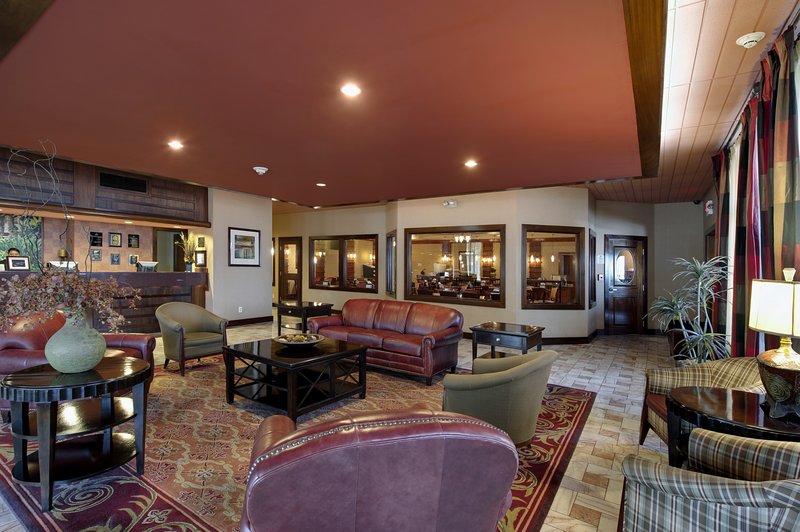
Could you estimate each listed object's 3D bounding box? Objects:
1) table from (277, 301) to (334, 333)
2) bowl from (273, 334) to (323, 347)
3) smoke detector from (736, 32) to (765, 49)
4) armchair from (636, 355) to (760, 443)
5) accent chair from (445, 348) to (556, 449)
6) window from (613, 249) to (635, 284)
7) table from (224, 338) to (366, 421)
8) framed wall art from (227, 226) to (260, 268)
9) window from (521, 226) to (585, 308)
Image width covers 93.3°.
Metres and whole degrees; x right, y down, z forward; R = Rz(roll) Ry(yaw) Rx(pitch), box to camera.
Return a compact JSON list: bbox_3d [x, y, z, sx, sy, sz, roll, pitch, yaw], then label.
[{"bbox_3d":[-1.773,1.045,7.007,0.770,0.670,0.730,1,0,34],"label":"table"},{"bbox_3d":[-1.048,0.811,3.932,0.525,0.090,0.525,1,0,0],"label":"bowl"},{"bbox_3d":[2.275,-1.457,2.448,0.138,0.045,0.138,1,0,34],"label":"smoke detector"},{"bbox_3d":[2.310,1.053,2.720,0.760,0.840,0.700,1,0,8],"label":"armchair"},{"bbox_3d":[0.788,1.016,2.834,0.770,0.845,0.730,1,0,34],"label":"accent chair"},{"bbox_3d":[4.996,0.014,8.382,0.513,0.799,0.050,1,0,-11],"label":"window"},{"bbox_3d":[-1.053,1.126,3.903,1.027,0.540,1.022,1,0,34],"label":"table"},{"bbox_3d":[-3.498,-0.410,8.558,0.035,0.870,0.816,1,0,34],"label":"framed wall art"},{"bbox_3d":[2.898,0.036,7.131,1.314,1.578,0.120,1,0,-11],"label":"window"}]

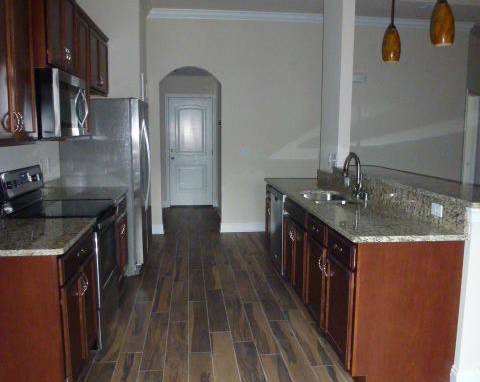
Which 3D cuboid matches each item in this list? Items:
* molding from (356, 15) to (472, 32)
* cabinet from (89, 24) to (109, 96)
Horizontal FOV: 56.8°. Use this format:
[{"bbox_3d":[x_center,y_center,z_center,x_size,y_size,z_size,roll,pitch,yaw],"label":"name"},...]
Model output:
[{"bbox_3d":[2.521,-2.388,6.341,1.801,0.114,0.100,-1,8,-7],"label":"molding"},{"bbox_3d":[-1.625,-1.341,4.614,0.350,0.650,0.910,-1,8,-7],"label":"cabinet"}]

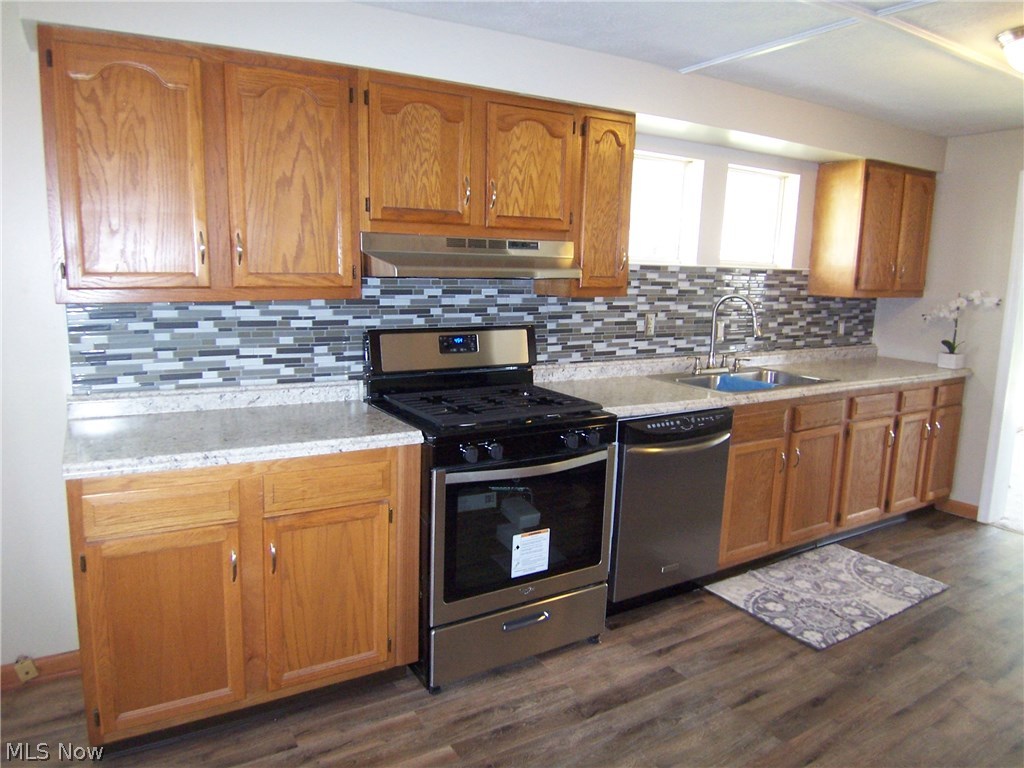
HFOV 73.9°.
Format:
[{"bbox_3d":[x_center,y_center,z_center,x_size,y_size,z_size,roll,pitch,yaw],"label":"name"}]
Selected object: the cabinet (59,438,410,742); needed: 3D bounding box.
[{"bbox_3d":[-0.914,0.605,2.401,1.015,0.862,0.615,-4,11,-30],"label":"cabinet"}]

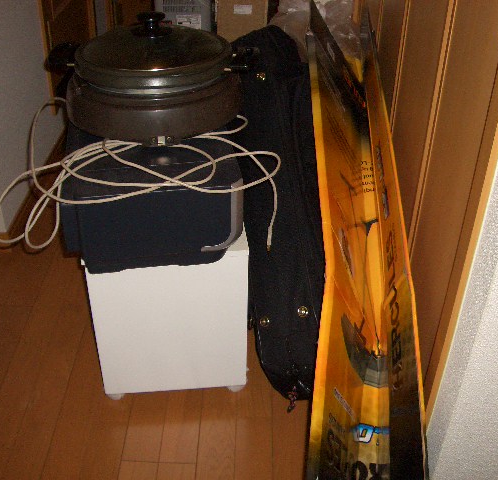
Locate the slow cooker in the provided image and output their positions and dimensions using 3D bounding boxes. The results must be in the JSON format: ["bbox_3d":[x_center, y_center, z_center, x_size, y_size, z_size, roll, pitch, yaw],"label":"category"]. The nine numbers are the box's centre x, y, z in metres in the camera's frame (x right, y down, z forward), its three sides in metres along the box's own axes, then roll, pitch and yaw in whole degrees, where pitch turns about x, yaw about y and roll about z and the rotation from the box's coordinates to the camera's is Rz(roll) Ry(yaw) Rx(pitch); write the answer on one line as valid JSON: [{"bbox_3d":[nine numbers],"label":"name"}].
[{"bbox_3d":[-0.197,-0.352,1.312,0.430,0.210,0.370,-3,33,-7],"label":"slow cooker"}]

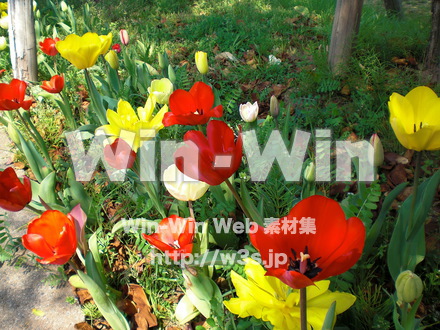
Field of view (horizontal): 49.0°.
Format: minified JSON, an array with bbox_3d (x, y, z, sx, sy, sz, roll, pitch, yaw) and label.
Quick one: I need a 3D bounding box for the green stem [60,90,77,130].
[{"bbox_3d":[-0.361,-0.132,1.150,0.028,0.100,0.025,-17,26,0],"label":"green stem"}]

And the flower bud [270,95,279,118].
[{"bbox_3d":[0.133,-0.143,1.180,0.021,0.056,0.021,-3,27,0],"label":"flower bud"}]

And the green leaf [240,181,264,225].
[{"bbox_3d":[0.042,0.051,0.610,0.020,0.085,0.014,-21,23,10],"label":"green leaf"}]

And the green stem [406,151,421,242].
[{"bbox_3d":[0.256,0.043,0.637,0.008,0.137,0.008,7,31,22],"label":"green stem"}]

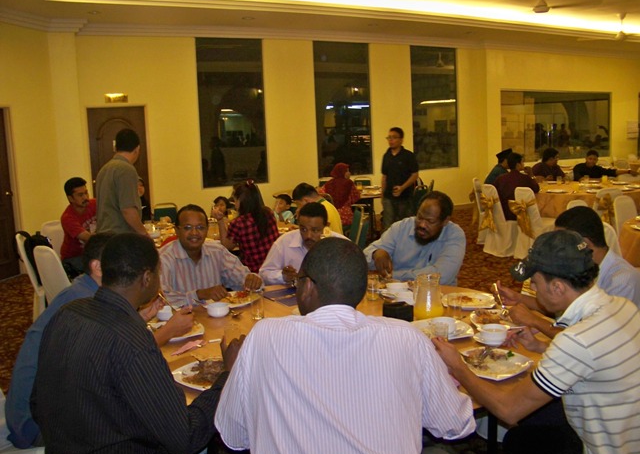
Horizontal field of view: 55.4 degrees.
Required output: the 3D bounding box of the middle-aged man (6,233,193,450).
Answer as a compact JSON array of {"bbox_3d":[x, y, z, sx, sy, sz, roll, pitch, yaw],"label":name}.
[{"bbox_3d":[-0.873,0.647,2.531,0.740,1.240,0.520,-7,9,-30],"label":"middle-aged man"}]

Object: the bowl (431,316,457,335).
[{"bbox_3d":[0.484,0.394,2.370,0.100,0.052,0.100,-2,8,0],"label":"bowl"}]

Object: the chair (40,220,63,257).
[{"bbox_3d":[-2.242,0.415,5.671,0.560,0.930,0.450,-1,8,9],"label":"chair"}]

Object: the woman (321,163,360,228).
[{"bbox_3d":[0.392,-0.159,7.667,0.480,1.280,0.720,4,10,36],"label":"woman"}]

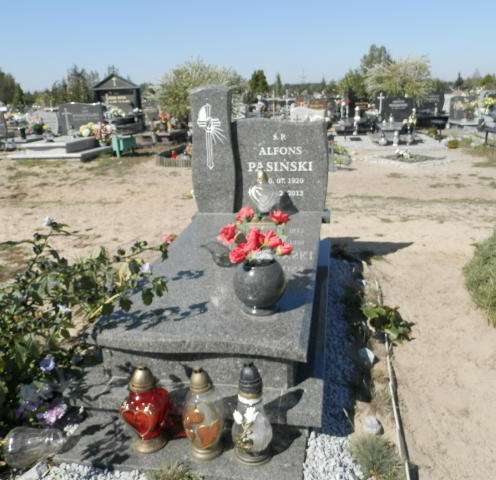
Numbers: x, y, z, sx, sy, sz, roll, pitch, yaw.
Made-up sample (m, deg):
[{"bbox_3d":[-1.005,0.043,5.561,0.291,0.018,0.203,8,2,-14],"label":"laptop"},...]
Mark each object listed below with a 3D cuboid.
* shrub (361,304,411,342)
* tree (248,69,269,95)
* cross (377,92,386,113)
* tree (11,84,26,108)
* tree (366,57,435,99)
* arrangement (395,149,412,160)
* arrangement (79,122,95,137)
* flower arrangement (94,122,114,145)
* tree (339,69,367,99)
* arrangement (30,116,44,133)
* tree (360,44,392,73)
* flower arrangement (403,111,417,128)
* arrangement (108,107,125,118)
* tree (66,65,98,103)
[{"bbox_3d":[0.812,0.493,2.731,0.290,0.160,0.260,4,18,17],"label":"shrub"},{"bbox_3d":[0.975,-12.244,38.069,1.565,3.381,1.565,-1,17,2],"label":"tree"},{"bbox_3d":[3.639,-3.735,12.600,0.260,0.570,0.060,2,18,11],"label":"cross"},{"bbox_3d":[-19.138,-11.691,39.014,1.351,2.720,1.351,-9,19,-24],"label":"tree"},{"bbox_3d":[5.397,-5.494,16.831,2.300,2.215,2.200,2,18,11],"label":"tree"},{"bbox_3d":[3.230,-1.786,9.600,0.360,0.200,0.300,2,18,11],"label":"arrangement"},{"bbox_3d":[-4.402,-3.047,12.744,0.441,0.374,0.397,-7,18,-17],"label":"arrangement"},{"bbox_3d":[-3.477,-2.569,11.200,0.430,0.560,0.420,2,18,11],"label":"flower arrangement"},{"bbox_3d":[7.301,-10.489,32.583,2.115,3.006,2.115,2,18,12],"label":"tree"},{"bbox_3d":[-6.360,-3.497,14.052,0.426,0.499,0.426,-9,19,-22],"label":"arrangement"},{"bbox_3d":[10.061,-12.911,36.727,2.700,4.856,2.600,2,18,11],"label":"tree"},{"bbox_3d":[4.088,-3.057,11.700,0.350,0.440,0.330,2,18,11],"label":"flower arrangement"},{"bbox_3d":[-4.346,-4.234,15.350,0.531,0.383,0.478,-6,18,-14],"label":"arrangement"},{"bbox_3d":[-14.278,-13.209,40.621,2.500,4.149,2.400,2,18,11],"label":"tree"}]

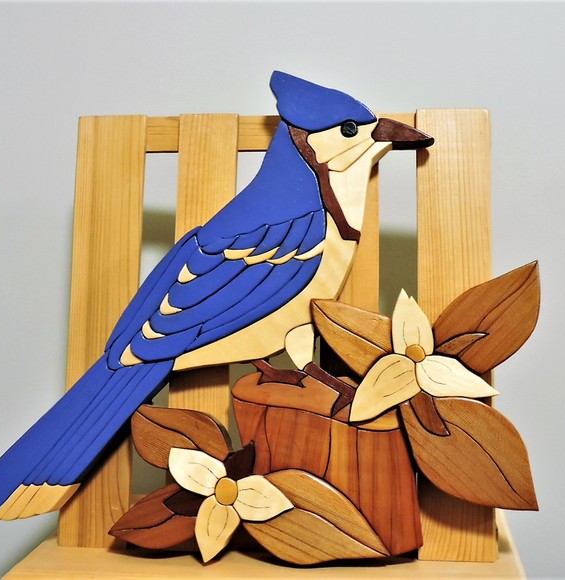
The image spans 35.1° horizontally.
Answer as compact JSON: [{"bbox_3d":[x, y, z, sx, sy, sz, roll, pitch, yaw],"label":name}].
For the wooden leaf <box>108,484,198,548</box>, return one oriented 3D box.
[{"bbox_3d":[-0.111,0.196,0.779,0.077,0.056,0.020,0,-8,5],"label":"wooden leaf"}]

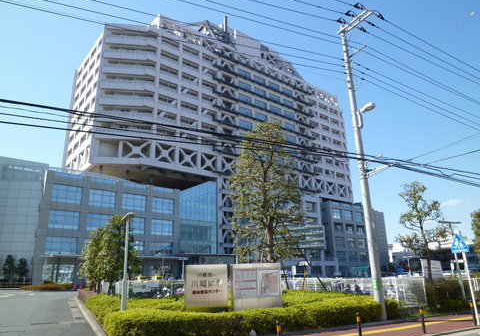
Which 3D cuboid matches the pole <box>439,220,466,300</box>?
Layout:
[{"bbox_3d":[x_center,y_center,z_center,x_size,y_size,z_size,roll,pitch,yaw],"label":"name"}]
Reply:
[{"bbox_3d":[10.805,4.674,17.269,1.750,4.050,0.350,7,-18,-27],"label":"pole"}]

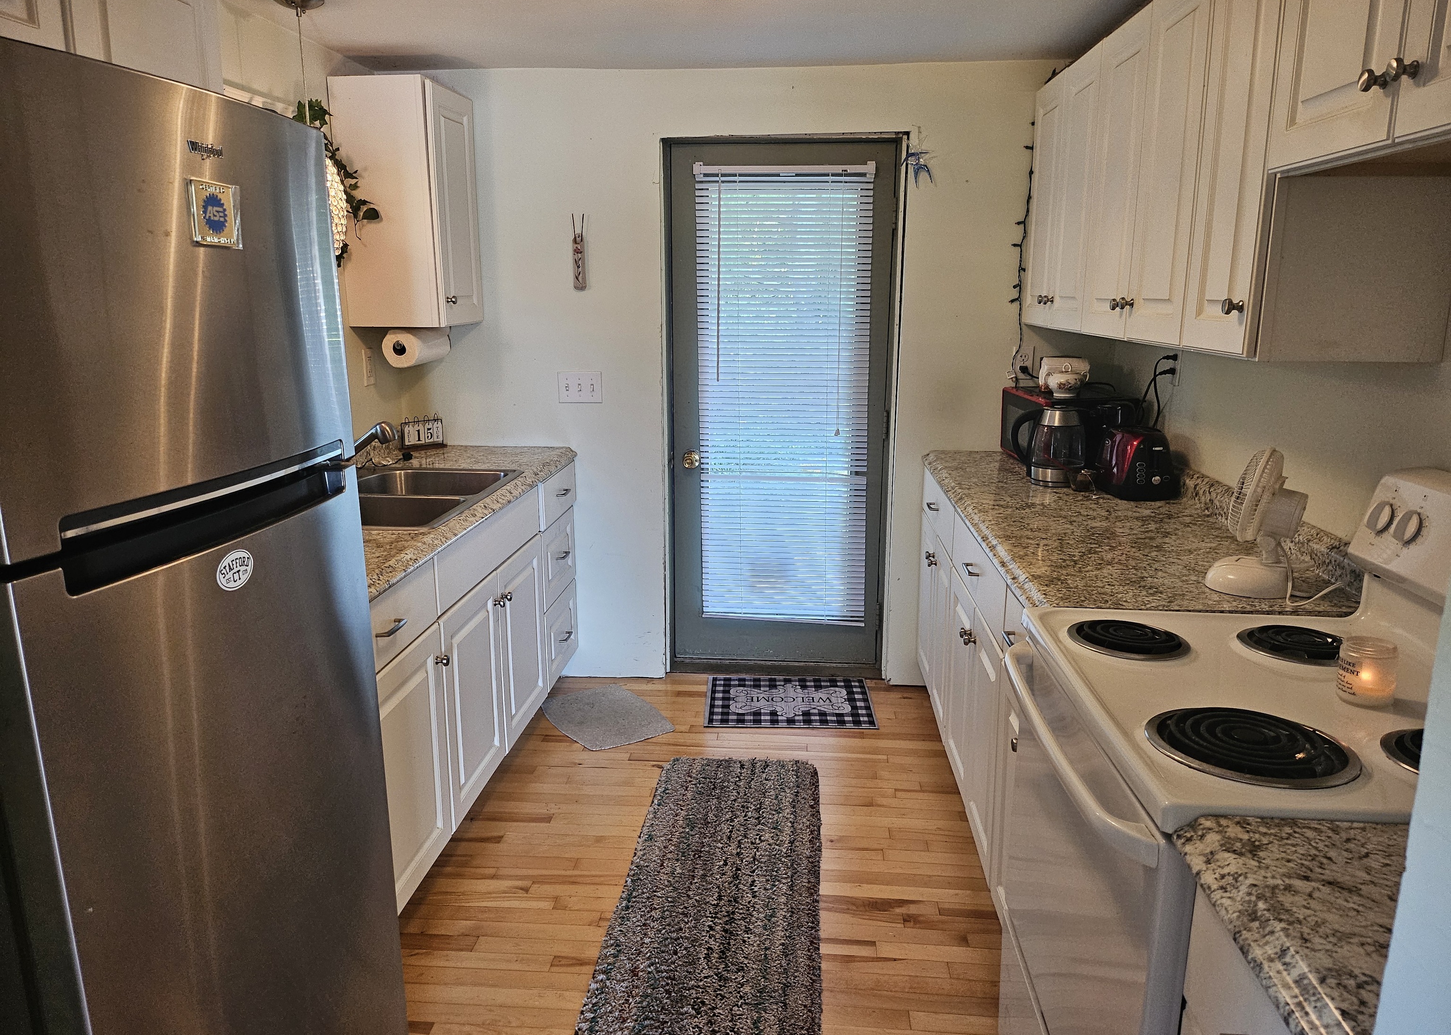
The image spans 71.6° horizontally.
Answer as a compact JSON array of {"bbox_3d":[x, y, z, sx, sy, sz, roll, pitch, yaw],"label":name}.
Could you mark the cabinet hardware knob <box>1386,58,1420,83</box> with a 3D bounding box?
[{"bbox_3d":[0.845,-0.559,1.256,0.032,0.032,0.032,1,13,5],"label":"cabinet hardware knob"}]

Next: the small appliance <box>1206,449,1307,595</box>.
[{"bbox_3d":[1.023,0.001,1.931,0.185,0.273,0.185,5,13,22],"label":"small appliance"}]

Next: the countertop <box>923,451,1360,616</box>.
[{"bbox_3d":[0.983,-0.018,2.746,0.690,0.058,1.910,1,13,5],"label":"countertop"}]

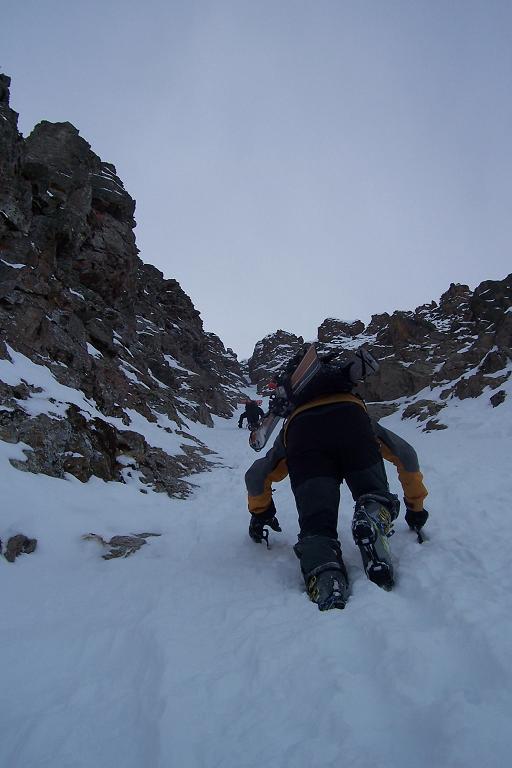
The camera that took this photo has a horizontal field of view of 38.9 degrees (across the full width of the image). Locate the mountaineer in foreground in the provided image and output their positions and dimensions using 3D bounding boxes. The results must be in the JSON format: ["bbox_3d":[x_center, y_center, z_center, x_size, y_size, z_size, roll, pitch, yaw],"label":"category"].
[{"bbox_3d":[0.410,0.480,3.620,0.930,1.500,0.950,1,-32,-2],"label":"mountaineer in foreground"}]

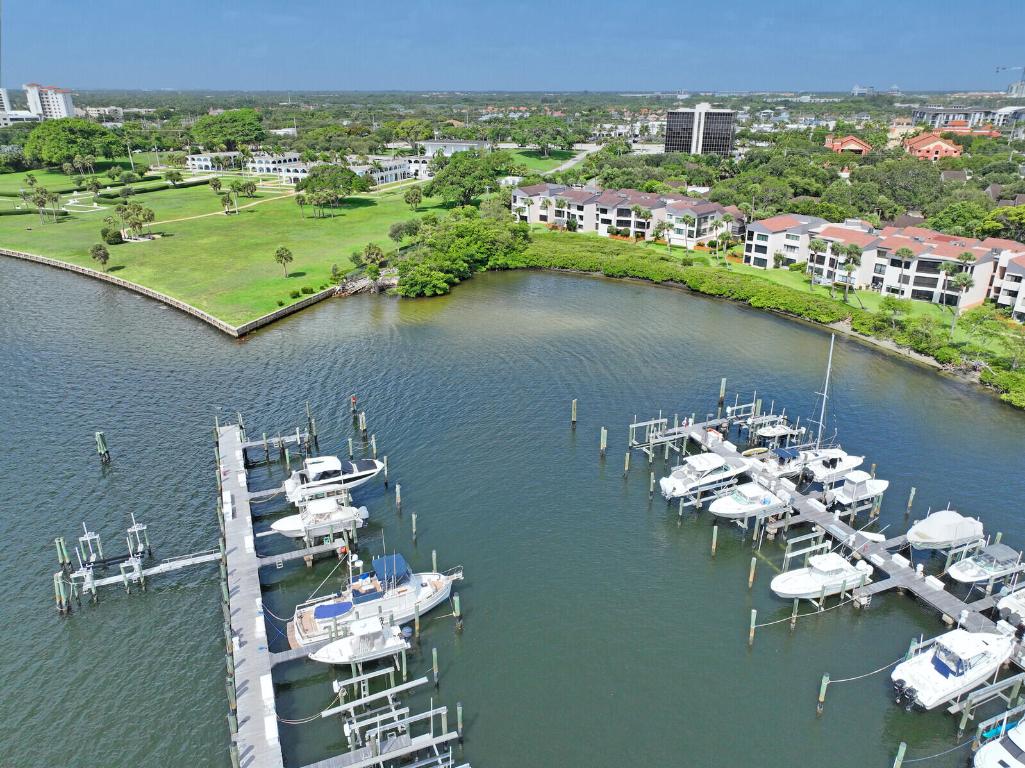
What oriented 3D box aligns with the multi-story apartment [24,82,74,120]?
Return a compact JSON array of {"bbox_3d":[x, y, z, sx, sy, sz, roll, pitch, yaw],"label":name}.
[{"bbox_3d":[-401.354,-242.436,620.688,31.168,36.700,16.000,0,23,0],"label":"multi-story apartment"}]

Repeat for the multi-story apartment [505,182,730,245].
[{"bbox_3d":[29.641,-49.948,204.831,63.000,10.500,18.000,18,29,37],"label":"multi-story apartment"}]

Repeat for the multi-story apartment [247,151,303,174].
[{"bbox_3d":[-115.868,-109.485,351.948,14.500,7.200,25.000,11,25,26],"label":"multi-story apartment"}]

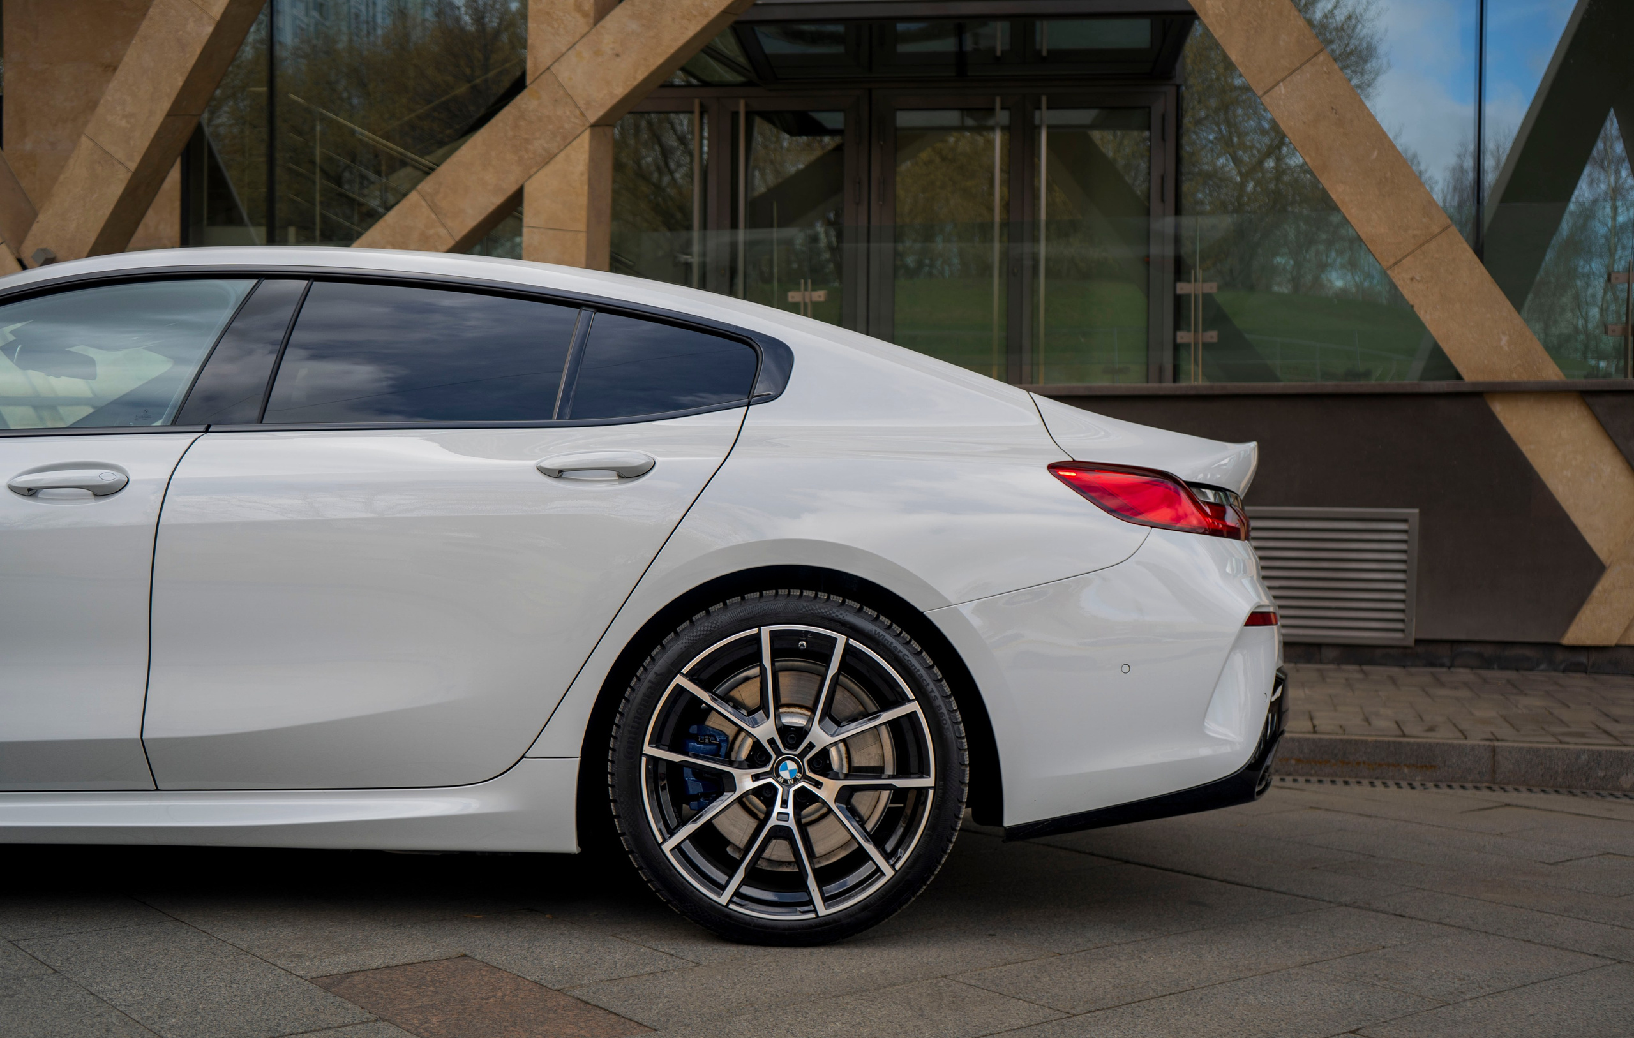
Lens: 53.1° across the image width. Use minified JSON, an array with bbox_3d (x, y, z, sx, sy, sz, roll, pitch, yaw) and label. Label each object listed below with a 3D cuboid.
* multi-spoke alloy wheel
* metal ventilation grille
[{"bbox_3d":[-0.055,0.468,3.130,0.672,0.670,0.260,1,-2,-1],"label":"multi-spoke alloy wheel"},{"bbox_3d":[2.312,0.260,7.595,0.900,0.630,0.060,1,1,15],"label":"metal ventilation grille"}]

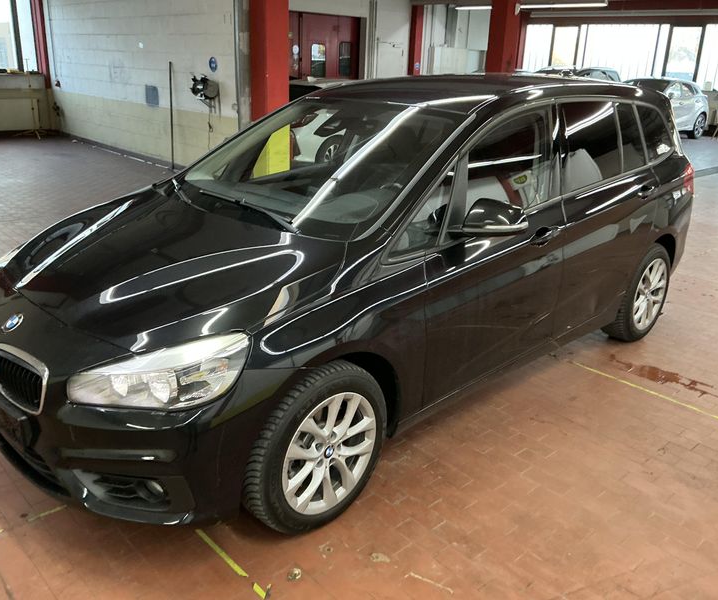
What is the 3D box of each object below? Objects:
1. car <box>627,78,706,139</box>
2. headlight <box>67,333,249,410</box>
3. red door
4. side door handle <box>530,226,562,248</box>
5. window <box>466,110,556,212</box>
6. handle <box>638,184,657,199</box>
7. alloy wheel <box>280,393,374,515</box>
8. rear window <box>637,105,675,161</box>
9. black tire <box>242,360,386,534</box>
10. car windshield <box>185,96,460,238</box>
[{"bbox_3d":[7.360,-5.010,16.850,4.200,1.530,1.800,-14,26,-37],"label":"car"},{"bbox_3d":[-0.628,0.216,2.037,0.510,0.240,0.300,11,22,22],"label":"headlight"},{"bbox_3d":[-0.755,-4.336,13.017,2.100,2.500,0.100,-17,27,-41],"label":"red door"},{"bbox_3d":[0.865,-0.300,3.000,0.240,0.062,0.060,-16,26,-42],"label":"side door handle"},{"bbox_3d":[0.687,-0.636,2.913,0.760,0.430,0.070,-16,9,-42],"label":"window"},{"bbox_3d":[1.645,-0.618,3.685,0.210,0.060,0.055,-17,27,-41],"label":"handle"},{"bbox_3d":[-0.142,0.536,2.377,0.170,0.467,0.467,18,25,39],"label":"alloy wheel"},{"bbox_3d":[1.862,-1.049,4.042,0.070,0.360,0.520,-2,12,41],"label":"rear window"},{"bbox_3d":[-0.164,0.538,2.440,0.210,0.655,0.655,20,27,40],"label":"black tire"},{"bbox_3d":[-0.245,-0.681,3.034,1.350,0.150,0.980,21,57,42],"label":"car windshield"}]

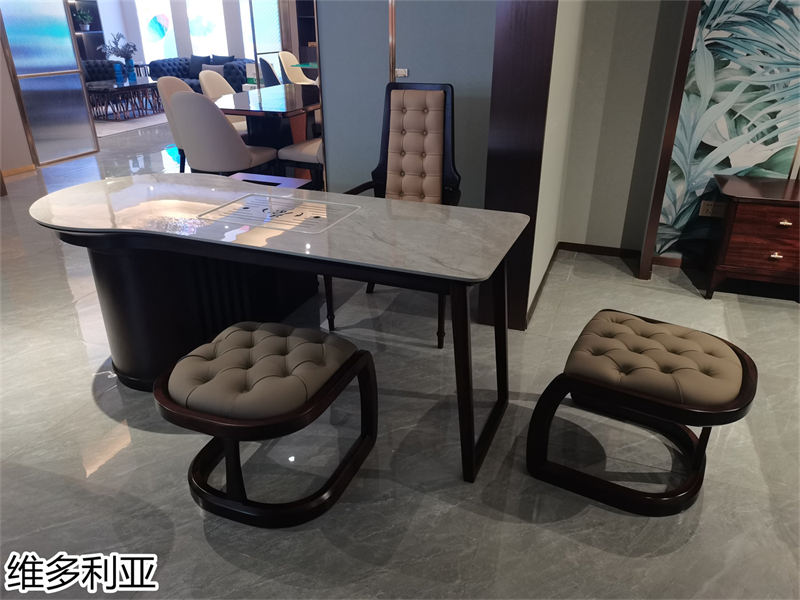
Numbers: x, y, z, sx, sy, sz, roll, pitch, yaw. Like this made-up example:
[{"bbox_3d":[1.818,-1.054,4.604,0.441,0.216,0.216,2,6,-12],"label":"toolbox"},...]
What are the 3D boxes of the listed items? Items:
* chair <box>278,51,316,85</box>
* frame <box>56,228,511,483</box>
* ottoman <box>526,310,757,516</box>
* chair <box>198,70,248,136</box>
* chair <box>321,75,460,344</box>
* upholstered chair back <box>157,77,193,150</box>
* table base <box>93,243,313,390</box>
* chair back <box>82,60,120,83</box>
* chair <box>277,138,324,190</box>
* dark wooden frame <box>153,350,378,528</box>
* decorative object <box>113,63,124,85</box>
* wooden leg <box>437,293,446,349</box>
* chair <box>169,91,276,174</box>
[{"bbox_3d":[-1.647,-3.578,9.911,0.600,0.900,0.520,15,29,30],"label":"chair"},{"bbox_3d":[-0.486,0.025,2.292,1.782,0.705,0.718,9,26,20],"label":"frame"},{"bbox_3d":[0.769,0.333,1.918,0.545,0.450,0.521,16,29,32],"label":"ottoman"},{"bbox_3d":[-1.617,-1.791,6.022,0.600,0.900,0.520,9,26,20],"label":"chair"},{"bbox_3d":[0.015,-0.410,2.780,0.585,1.084,0.585,8,26,18],"label":"chair"},{"bbox_3d":[-1.866,-1.671,5.271,0.320,0.520,0.500,9,27,20],"label":"upholstered chair back"},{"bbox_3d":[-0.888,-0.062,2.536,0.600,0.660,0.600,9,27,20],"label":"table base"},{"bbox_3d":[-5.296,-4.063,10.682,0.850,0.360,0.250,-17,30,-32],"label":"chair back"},{"bbox_3d":[-0.517,-1.152,4.598,0.580,0.900,0.520,9,27,20],"label":"chair"},{"bbox_3d":[-0.396,0.352,1.884,0.521,0.450,0.565,10,26,20],"label":"dark wooden frame"},{"bbox_3d":[-4.555,-3.662,9.707,0.150,0.290,0.150,-12,27,-23],"label":"decorative object"},{"bbox_3d":[0.196,0.030,2.640,0.040,0.400,0.040,8,26,16],"label":"wooden leg"},{"bbox_3d":[-1.307,-1.095,4.502,0.520,0.900,0.620,10,27,22],"label":"chair"}]

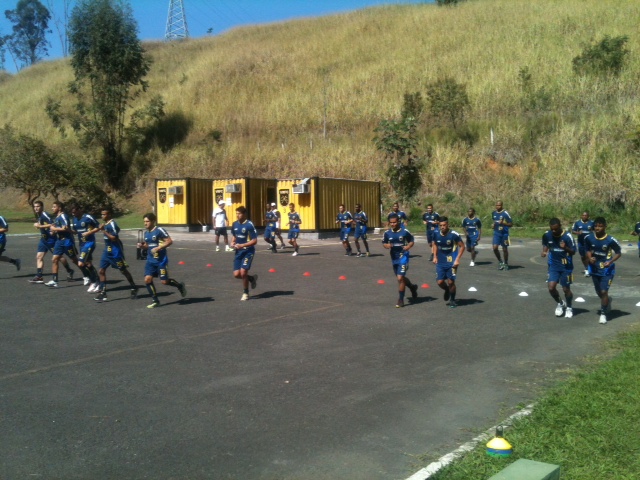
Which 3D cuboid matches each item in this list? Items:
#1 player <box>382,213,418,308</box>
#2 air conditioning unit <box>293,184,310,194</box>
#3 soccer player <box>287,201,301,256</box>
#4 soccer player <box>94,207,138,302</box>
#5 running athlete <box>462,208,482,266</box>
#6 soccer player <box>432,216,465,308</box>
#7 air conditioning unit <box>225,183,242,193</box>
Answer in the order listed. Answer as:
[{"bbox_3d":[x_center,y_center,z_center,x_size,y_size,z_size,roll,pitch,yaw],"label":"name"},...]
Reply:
[{"bbox_3d":[1.509,0.389,12.132,0.620,1.762,0.720,2,4,25],"label":"player"},{"bbox_3d":[-0.874,-2.421,30.900,0.650,0.430,0.550,3,5,34],"label":"air conditioning unit"},{"bbox_3d":[-0.853,-0.328,21.225,0.500,1.732,0.500,3,4,20],"label":"soccer player"},{"bbox_3d":[-3.922,0.288,12.410,0.570,1.774,0.800,4,5,42],"label":"soccer player"},{"bbox_3d":[4.614,-0.076,19.579,0.580,1.751,0.620,2,4,22],"label":"running athlete"},{"bbox_3d":[2.405,0.419,12.113,0.600,1.692,0.500,3,4,23],"label":"soccer player"},{"bbox_3d":[-4.253,-2.547,32.000,0.560,0.410,0.500,3,4,27],"label":"air conditioning unit"}]

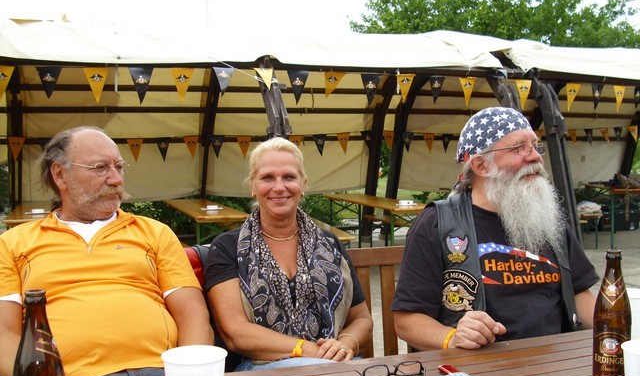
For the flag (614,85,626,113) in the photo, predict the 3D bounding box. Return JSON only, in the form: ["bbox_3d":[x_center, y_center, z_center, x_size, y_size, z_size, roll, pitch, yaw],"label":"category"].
[{"bbox_3d":[3.335,-0.980,7.193,0.200,0.290,0.020,-2,4,-26],"label":"flag"}]

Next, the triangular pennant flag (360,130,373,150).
[{"bbox_3d":[0.653,-0.645,8.996,0.200,0.290,0.020,-1,3,-23],"label":"triangular pennant flag"}]

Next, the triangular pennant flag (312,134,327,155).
[{"bbox_3d":[-0.003,-0.601,9.149,0.195,0.295,0.010,-2,3,-21],"label":"triangular pennant flag"}]

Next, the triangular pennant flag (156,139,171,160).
[{"bbox_3d":[-1.977,-0.481,8.200,0.200,0.300,0.020,-1,2,-18],"label":"triangular pennant flag"}]

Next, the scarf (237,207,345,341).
[{"bbox_3d":[-0.076,0.217,1.660,0.270,0.335,0.220,0,-5,-5],"label":"scarf"}]

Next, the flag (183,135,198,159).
[{"bbox_3d":[-1.646,-0.508,8.266,0.200,0.290,0.020,-1,3,-10],"label":"flag"}]

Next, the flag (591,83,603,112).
[{"bbox_3d":[3.026,-0.978,7.040,0.200,0.290,0.020,-1,4,-25],"label":"flag"}]

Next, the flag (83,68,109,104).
[{"bbox_3d":[-1.792,-0.817,5.191,0.200,0.290,0.020,-1,3,-13],"label":"flag"}]

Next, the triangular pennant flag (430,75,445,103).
[{"bbox_3d":[1.136,-0.943,6.256,0.195,0.295,0.010,-2,3,-21],"label":"triangular pennant flag"}]

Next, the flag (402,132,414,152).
[{"bbox_3d":[1.292,-0.653,9.500,0.200,0.300,0.020,-1,2,-19],"label":"flag"}]

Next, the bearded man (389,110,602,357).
[{"bbox_3d":[0.555,0.430,1.470,0.590,1.280,0.750,-1,2,-20],"label":"bearded man"}]

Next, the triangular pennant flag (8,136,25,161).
[{"bbox_3d":[-3.652,-0.458,7.800,0.200,0.300,0.020,-1,2,-16],"label":"triangular pennant flag"}]

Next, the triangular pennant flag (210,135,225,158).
[{"bbox_3d":[-1.324,-0.526,8.400,0.200,0.300,0.020,-1,2,-18],"label":"triangular pennant flag"}]

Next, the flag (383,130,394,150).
[{"bbox_3d":[1.017,-0.686,9.540,0.195,0.295,0.010,-2,3,-21],"label":"flag"}]

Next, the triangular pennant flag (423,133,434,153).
[{"bbox_3d":[1.625,-0.656,9.600,0.200,0.300,0.020,-1,2,-19],"label":"triangular pennant flag"}]

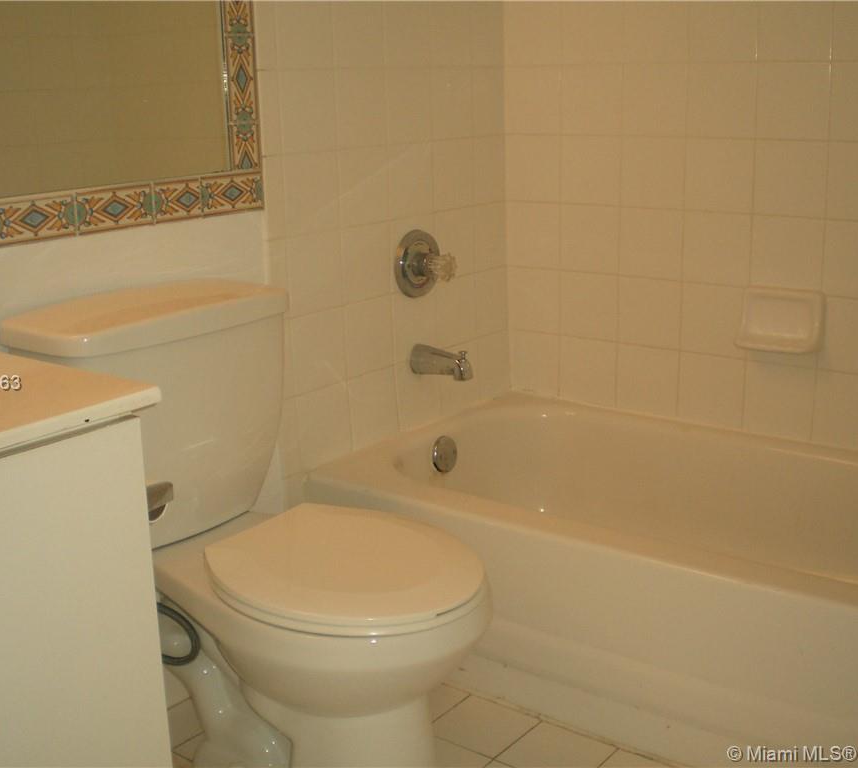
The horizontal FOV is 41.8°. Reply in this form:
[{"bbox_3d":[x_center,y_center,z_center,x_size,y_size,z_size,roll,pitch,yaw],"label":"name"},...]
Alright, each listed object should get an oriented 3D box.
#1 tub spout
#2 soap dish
[{"bbox_3d":[0.030,-0.044,2.415,0.142,0.071,0.054,10,19,36],"label":"tub spout"},{"bbox_3d":[0.710,-0.127,2.274,0.172,0.125,0.062,10,19,36],"label":"soap dish"}]

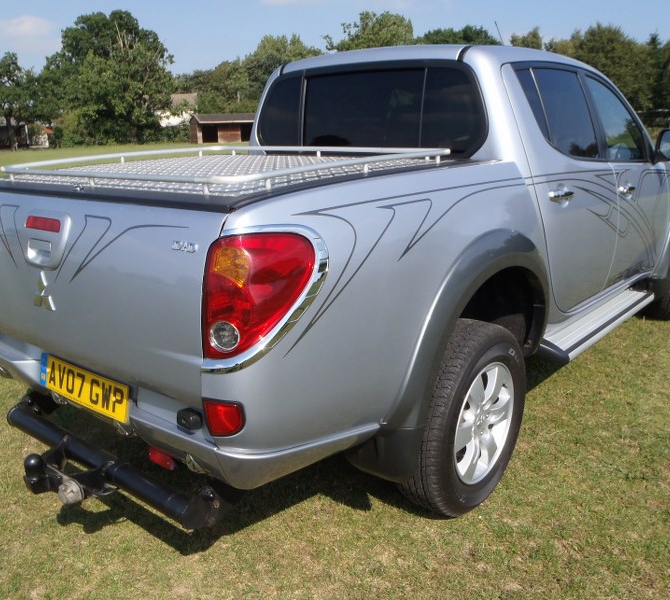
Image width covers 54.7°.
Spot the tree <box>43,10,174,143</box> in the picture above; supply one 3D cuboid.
[{"bbox_3d":[-22.764,-21.533,62.879,12.700,12.300,12.100,-6,15,-18],"label":"tree"}]

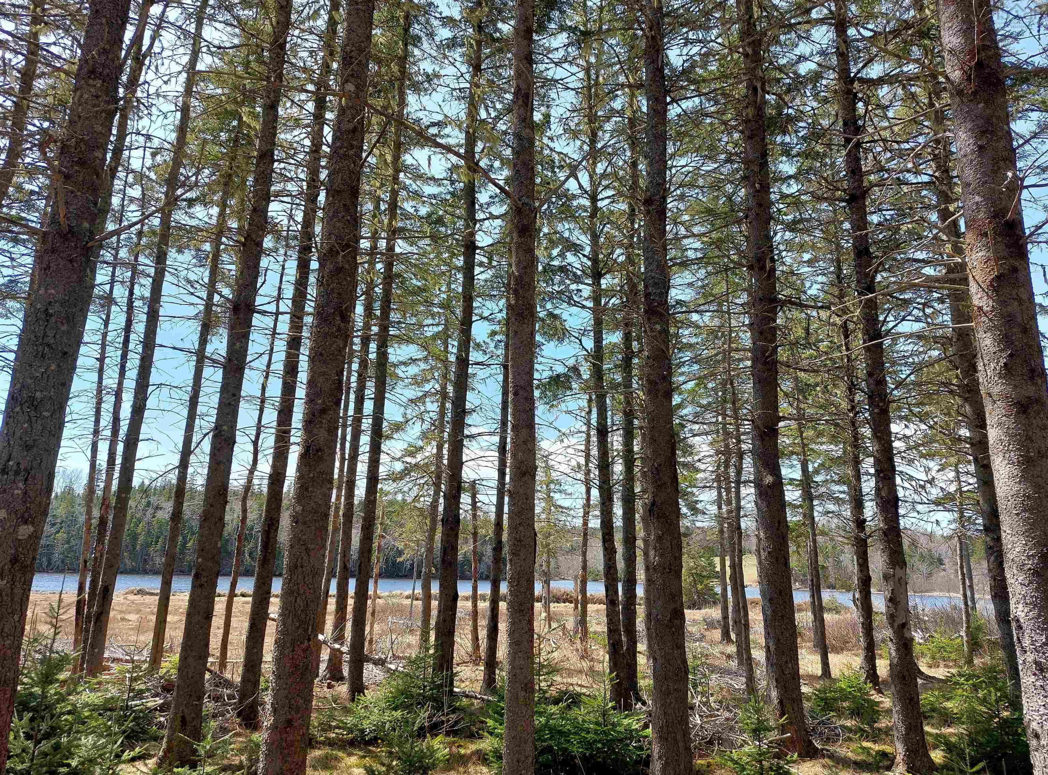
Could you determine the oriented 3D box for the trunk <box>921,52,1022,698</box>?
[{"bbox_3d":[7.108,-0.807,11.696,0.260,10.730,0.260,-8,-17,31],"label":"trunk"}]

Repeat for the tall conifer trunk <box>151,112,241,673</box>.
[{"bbox_3d":[-5.630,-0.427,12.660,0.210,10.040,0.210,8,-16,-24],"label":"tall conifer trunk"}]

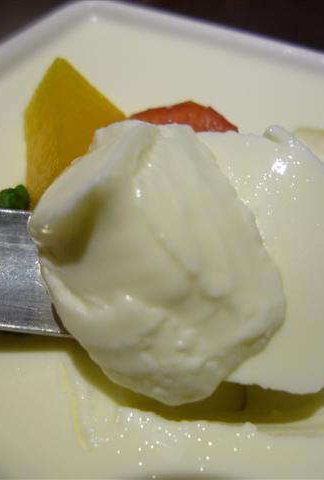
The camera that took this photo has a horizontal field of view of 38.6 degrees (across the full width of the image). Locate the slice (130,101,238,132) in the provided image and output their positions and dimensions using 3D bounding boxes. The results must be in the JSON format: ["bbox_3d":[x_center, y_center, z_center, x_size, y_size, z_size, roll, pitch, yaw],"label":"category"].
[{"bbox_3d":[0.006,-0.025,0.123,0.030,0.012,0.026,0,62,0],"label":"slice"}]

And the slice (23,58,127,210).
[{"bbox_3d":[-0.022,-0.025,0.122,0.028,0.011,0.046,0,75,0],"label":"slice"}]

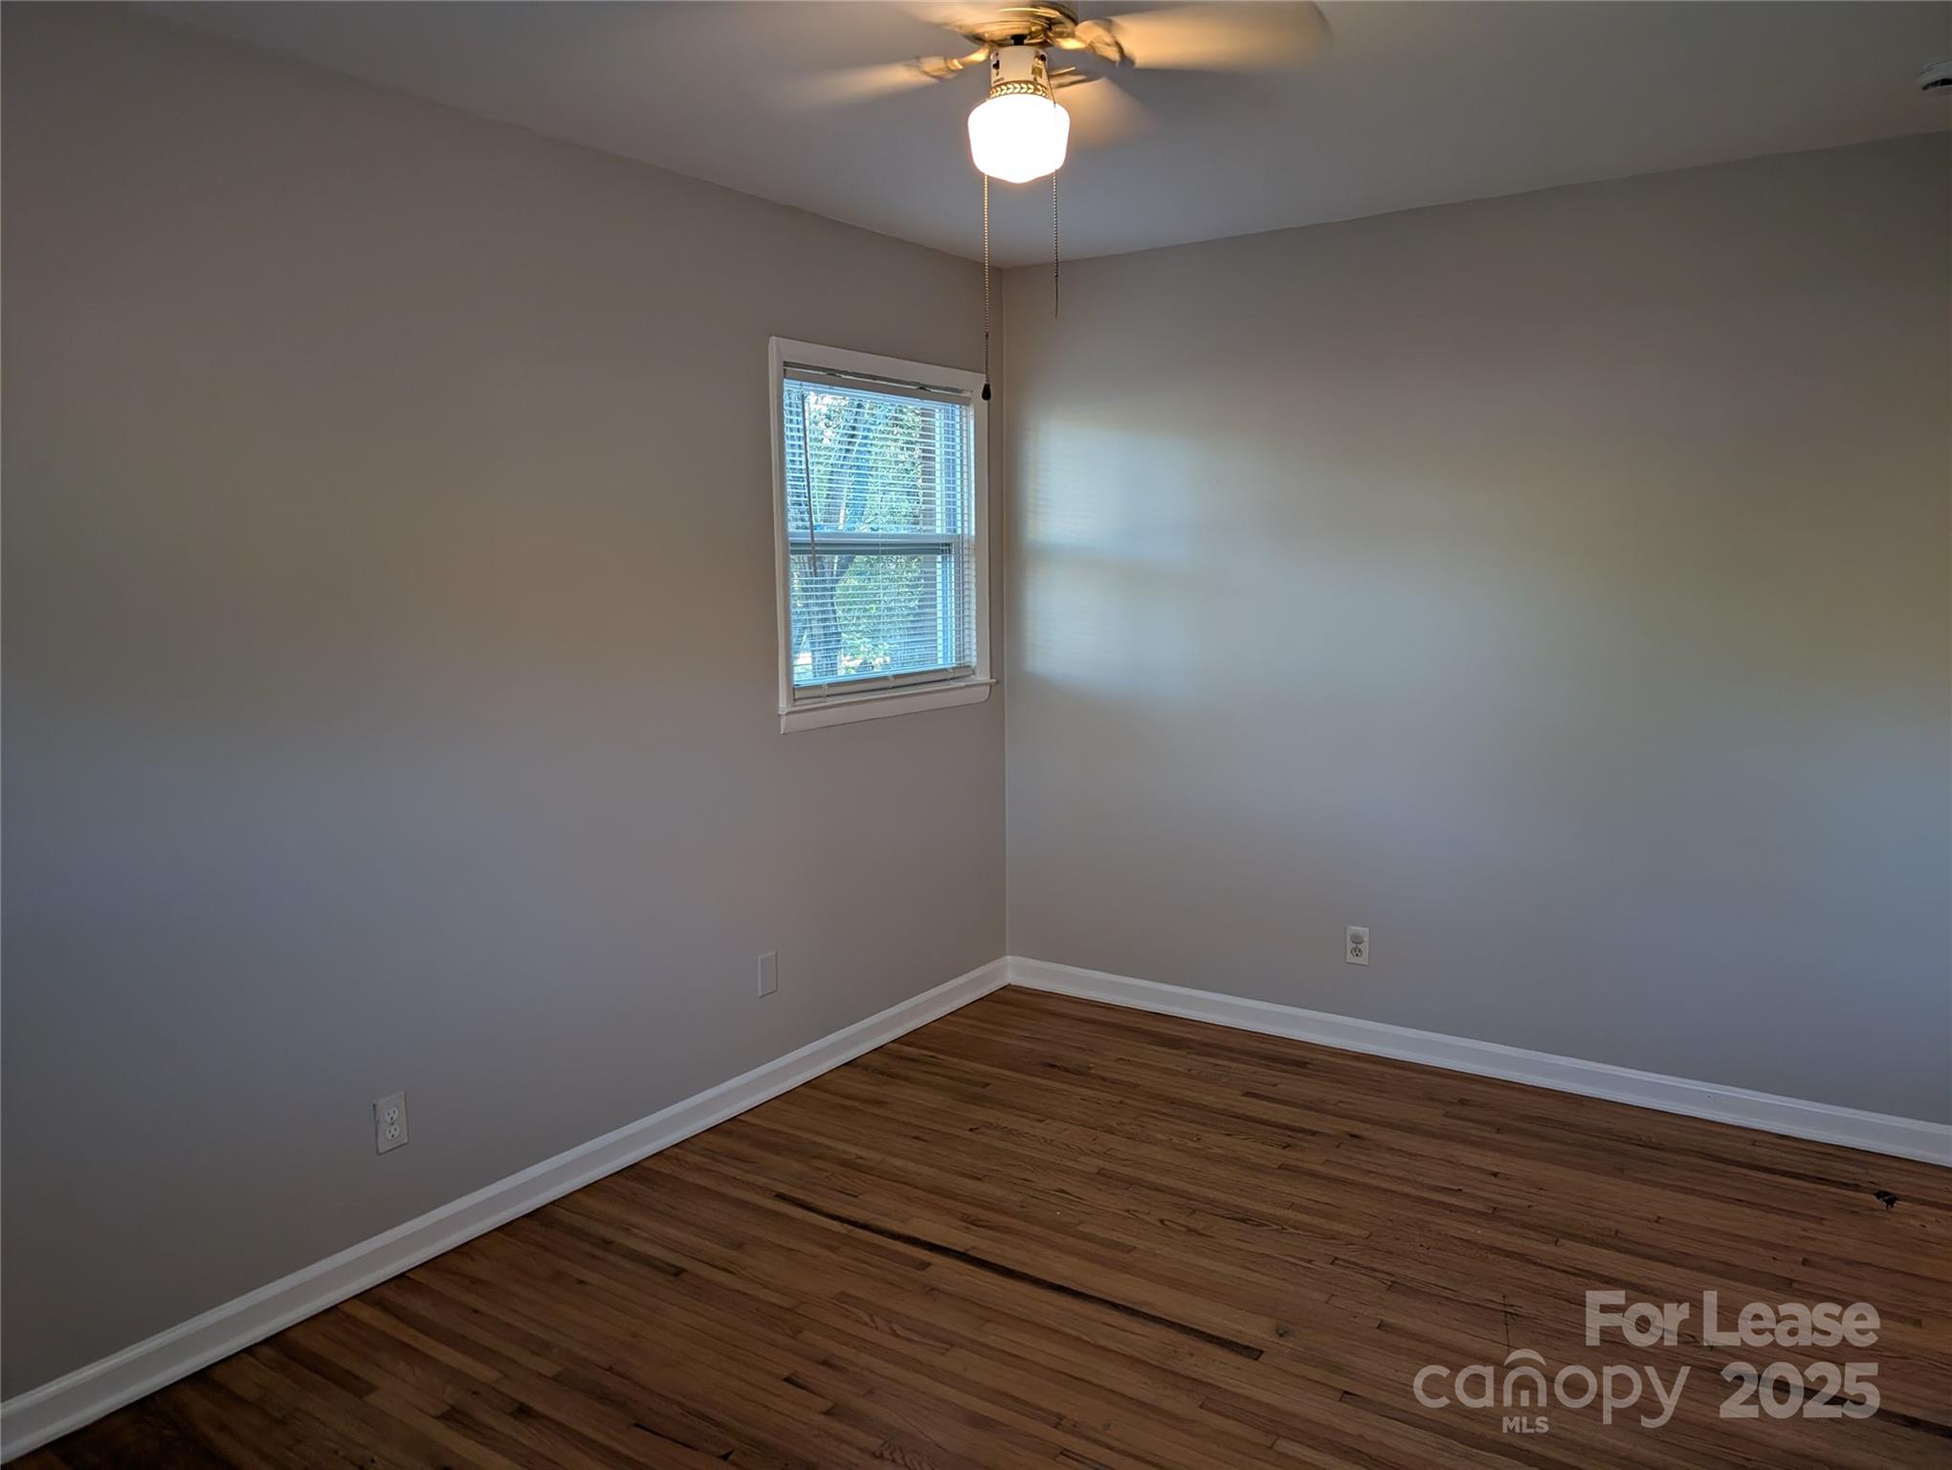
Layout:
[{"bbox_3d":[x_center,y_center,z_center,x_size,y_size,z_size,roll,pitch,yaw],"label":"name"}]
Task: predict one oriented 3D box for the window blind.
[{"bbox_3d":[-0.272,-0.603,4.118,0.035,0.925,0.890,4,9,34],"label":"window blind"}]

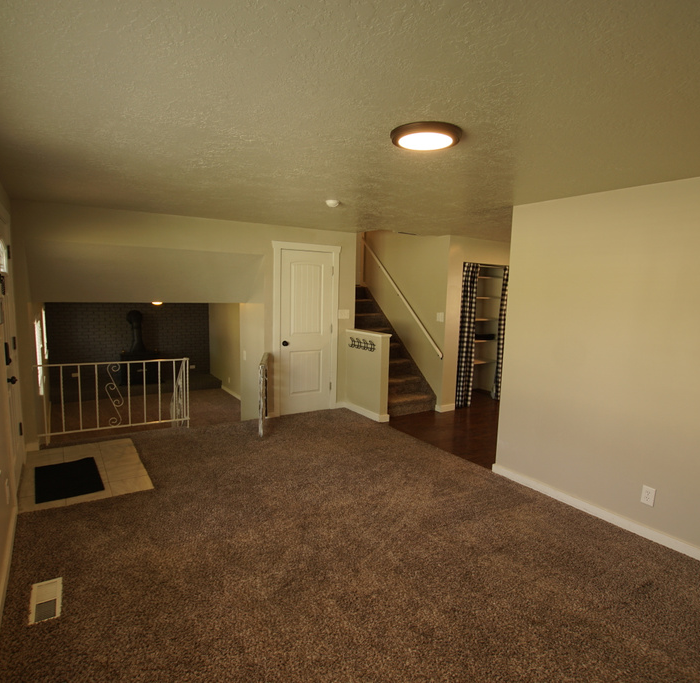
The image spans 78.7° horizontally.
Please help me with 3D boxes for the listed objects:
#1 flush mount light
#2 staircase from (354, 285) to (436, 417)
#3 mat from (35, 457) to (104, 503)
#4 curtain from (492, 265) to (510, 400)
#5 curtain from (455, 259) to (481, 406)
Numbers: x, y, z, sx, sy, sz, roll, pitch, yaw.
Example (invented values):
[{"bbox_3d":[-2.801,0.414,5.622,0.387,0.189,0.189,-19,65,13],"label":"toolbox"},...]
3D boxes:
[{"bbox_3d":[0.359,-0.955,2.014,0.335,0.032,0.335,2,7,0],"label":"flush mount light"},{"bbox_3d":[0.396,0.059,6.092,0.875,1.622,1.606,-3,8,-34],"label":"staircase"},{"bbox_3d":[-2.300,1.113,3.484,0.437,0.010,0.760,-3,8,-34],"label":"mat"},{"bbox_3d":[2.266,-0.101,6.306,0.270,1.984,0.100,-3,8,-34],"label":"curtain"},{"bbox_3d":[1.601,-0.064,5.850,0.326,1.984,0.100,-3,8,-34],"label":"curtain"}]

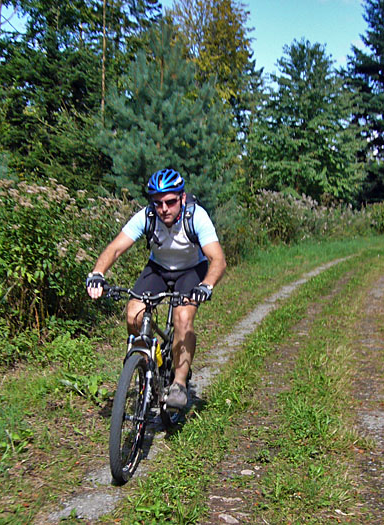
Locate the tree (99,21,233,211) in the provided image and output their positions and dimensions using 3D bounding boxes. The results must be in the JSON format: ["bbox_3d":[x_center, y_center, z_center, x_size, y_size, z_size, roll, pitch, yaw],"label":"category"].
[{"bbox_3d":[-0.530,-2.335,11.313,2.800,5.100,2.700,0,6,0],"label":"tree"}]

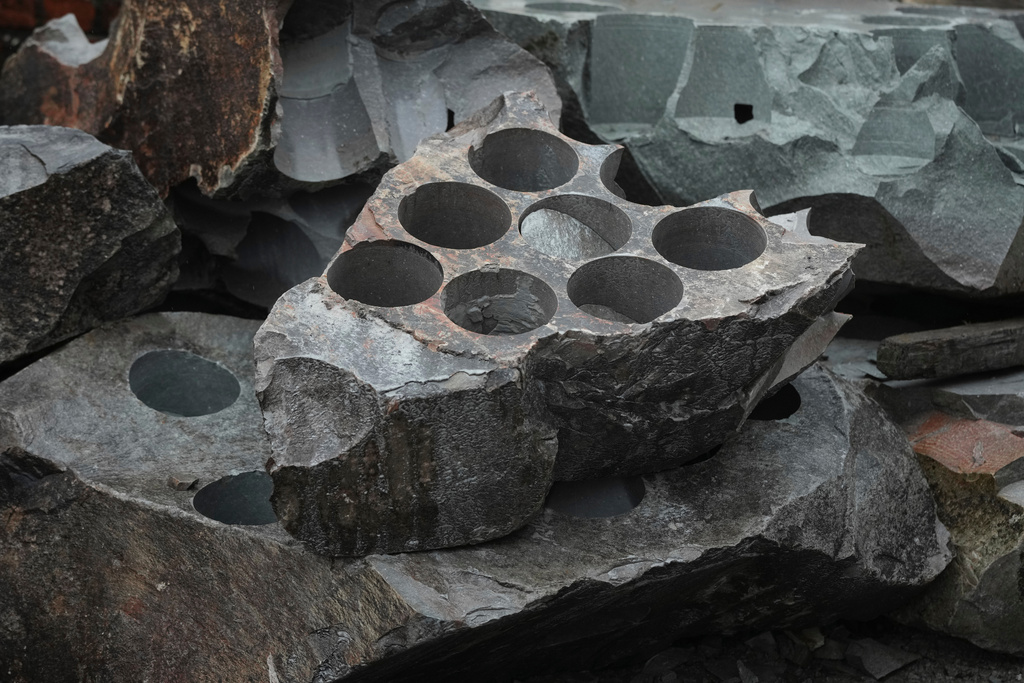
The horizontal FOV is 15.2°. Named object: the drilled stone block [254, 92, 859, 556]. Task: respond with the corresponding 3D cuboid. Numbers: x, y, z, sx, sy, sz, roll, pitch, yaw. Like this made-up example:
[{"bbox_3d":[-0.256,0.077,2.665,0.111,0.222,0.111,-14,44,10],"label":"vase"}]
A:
[{"bbox_3d":[0.032,-0.033,3.823,0.612,0.195,0.485,-9,38,-12],"label":"drilled stone block"}]

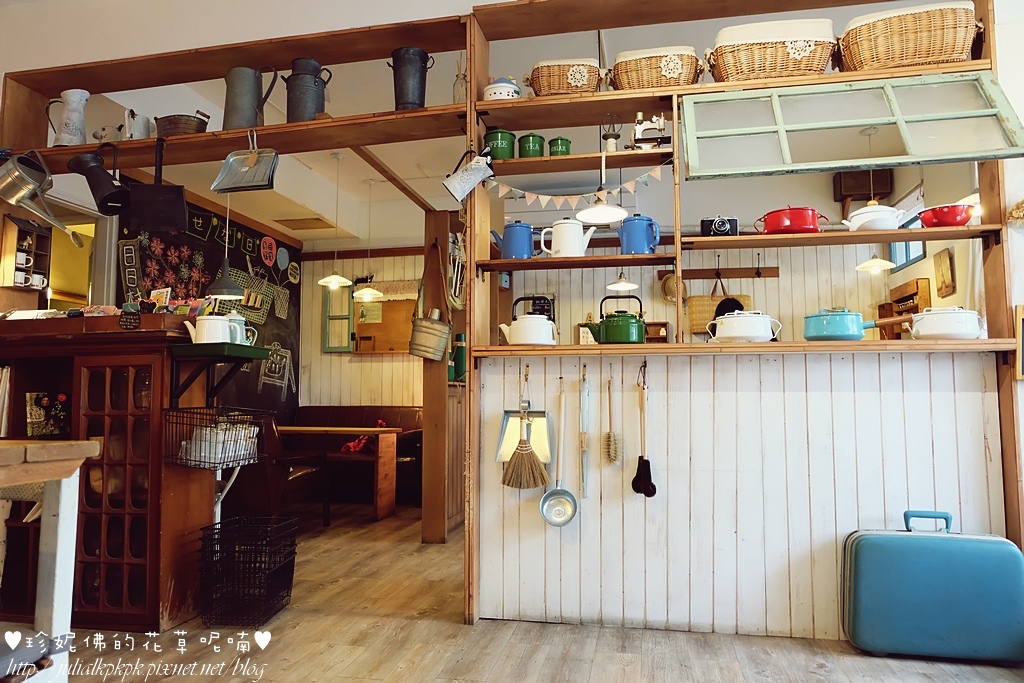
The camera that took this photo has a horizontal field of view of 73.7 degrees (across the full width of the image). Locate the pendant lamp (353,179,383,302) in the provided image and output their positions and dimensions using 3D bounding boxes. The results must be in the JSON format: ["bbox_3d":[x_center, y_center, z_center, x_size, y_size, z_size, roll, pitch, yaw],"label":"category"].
[{"bbox_3d":[-1.178,-0.831,5.577,0.254,1.015,0.254,-1,-4,11],"label":"pendant lamp"}]

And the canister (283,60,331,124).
[{"bbox_3d":[-1.026,-1.222,3.407,0.257,0.345,0.180,-1,-4,14],"label":"canister"}]

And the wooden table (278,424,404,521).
[{"bbox_3d":[-1.585,1.028,5.362,1.306,0.672,0.547,-1,-4,11],"label":"wooden table"}]

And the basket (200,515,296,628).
[{"bbox_3d":[-1.118,0.981,2.919,0.286,0.400,0.294,0,-4,5],"label":"basket"}]

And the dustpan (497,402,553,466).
[{"bbox_3d":[0.053,0.382,2.891,0.229,0.267,0.082,-1,-4,11],"label":"dustpan"}]

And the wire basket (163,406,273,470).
[{"bbox_3d":[-1.241,0.400,2.889,0.278,0.216,0.355,3,-4,11],"label":"wire basket"}]

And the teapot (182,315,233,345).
[{"bbox_3d":[-1.273,-0.034,2.886,0.250,0.125,0.146,0,-4,6],"label":"teapot"}]

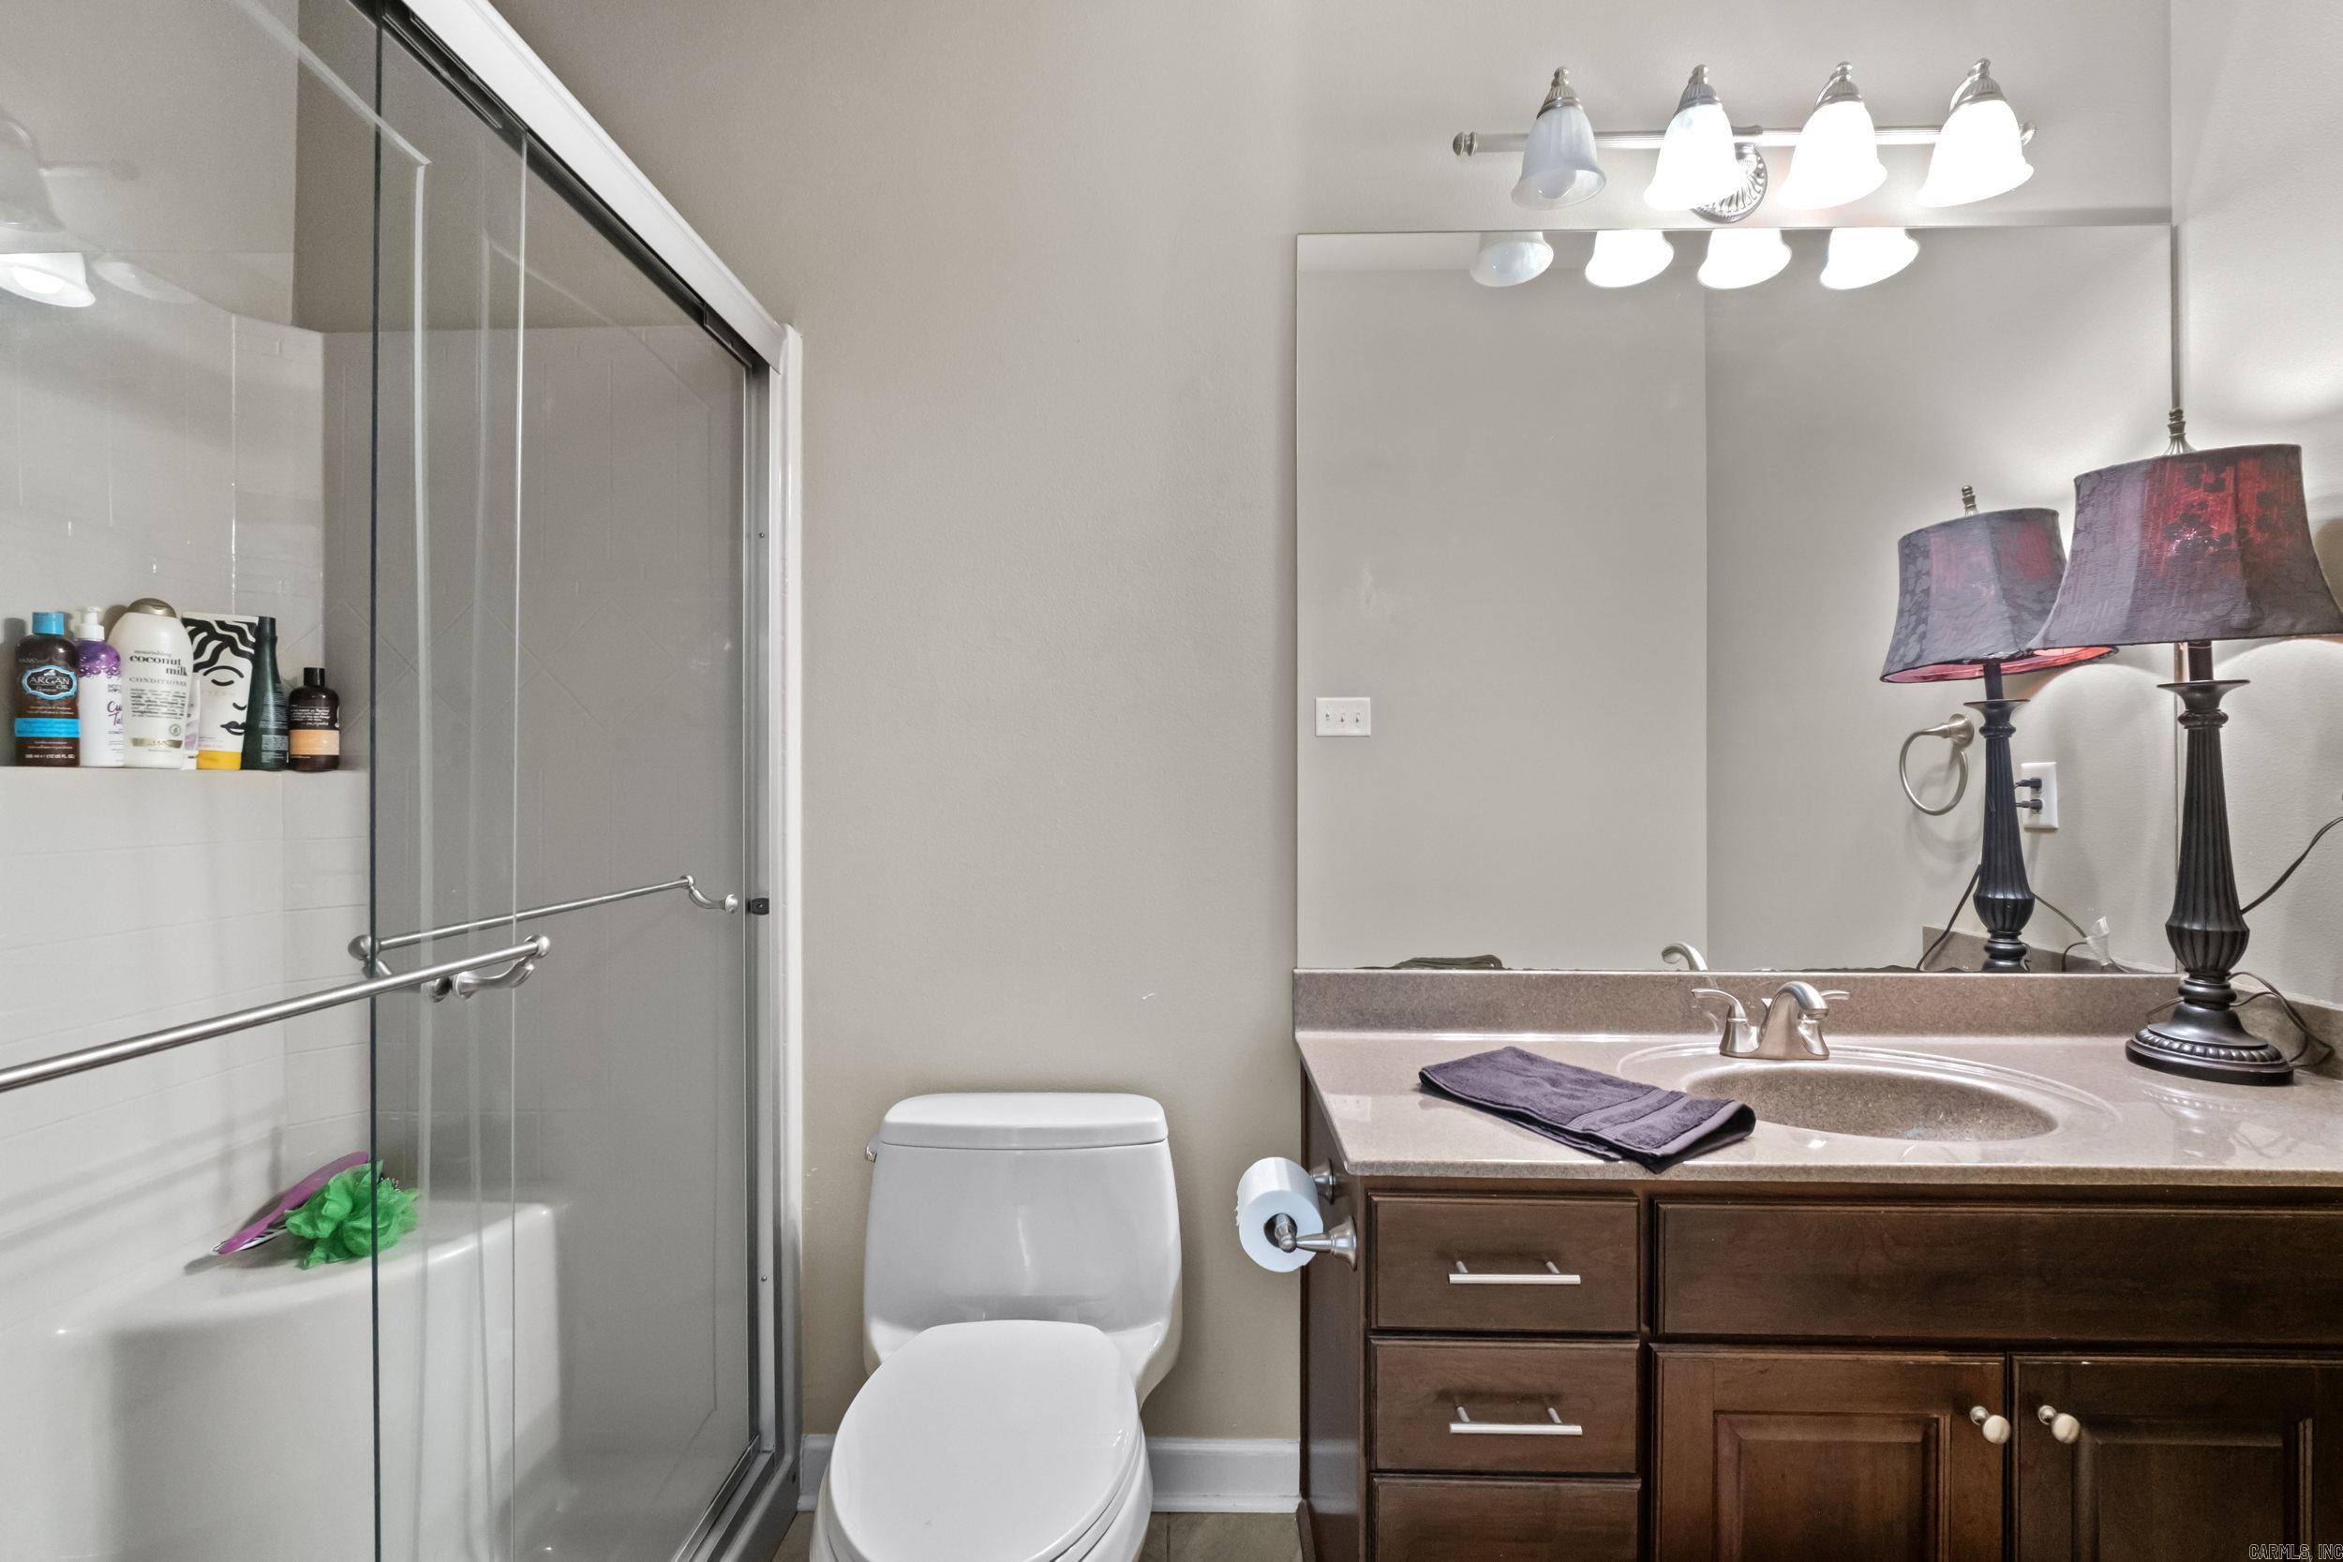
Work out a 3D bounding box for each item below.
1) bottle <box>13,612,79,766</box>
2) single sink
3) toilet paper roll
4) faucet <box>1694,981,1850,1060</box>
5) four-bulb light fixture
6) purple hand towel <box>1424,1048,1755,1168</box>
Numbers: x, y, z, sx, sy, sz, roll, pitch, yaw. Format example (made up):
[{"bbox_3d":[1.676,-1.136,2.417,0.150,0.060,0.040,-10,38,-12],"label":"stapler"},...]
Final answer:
[{"bbox_3d":[-1.378,-0.112,1.196,0.053,0.190,0.054,0,0,39],"label":"bottle"},{"bbox_3d":[0.915,0.482,1.291,0.430,0.135,0.315,0,0,1],"label":"single sink"},{"bbox_3d":[0.133,0.535,1.210,0.100,0.100,0.105,0,0,1],"label":"toilet paper roll"},{"bbox_3d":[0.914,0.357,1.447,0.234,0.120,0.138,0,0,1],"label":"faucet"},{"bbox_3d":[0.890,-0.999,1.508,0.896,0.187,0.190,0,0,1],"label":"four-bulb light fixture"},{"bbox_3d":[0.523,0.400,1.274,0.238,0.036,0.385,0,0,-32],"label":"purple hand towel"}]

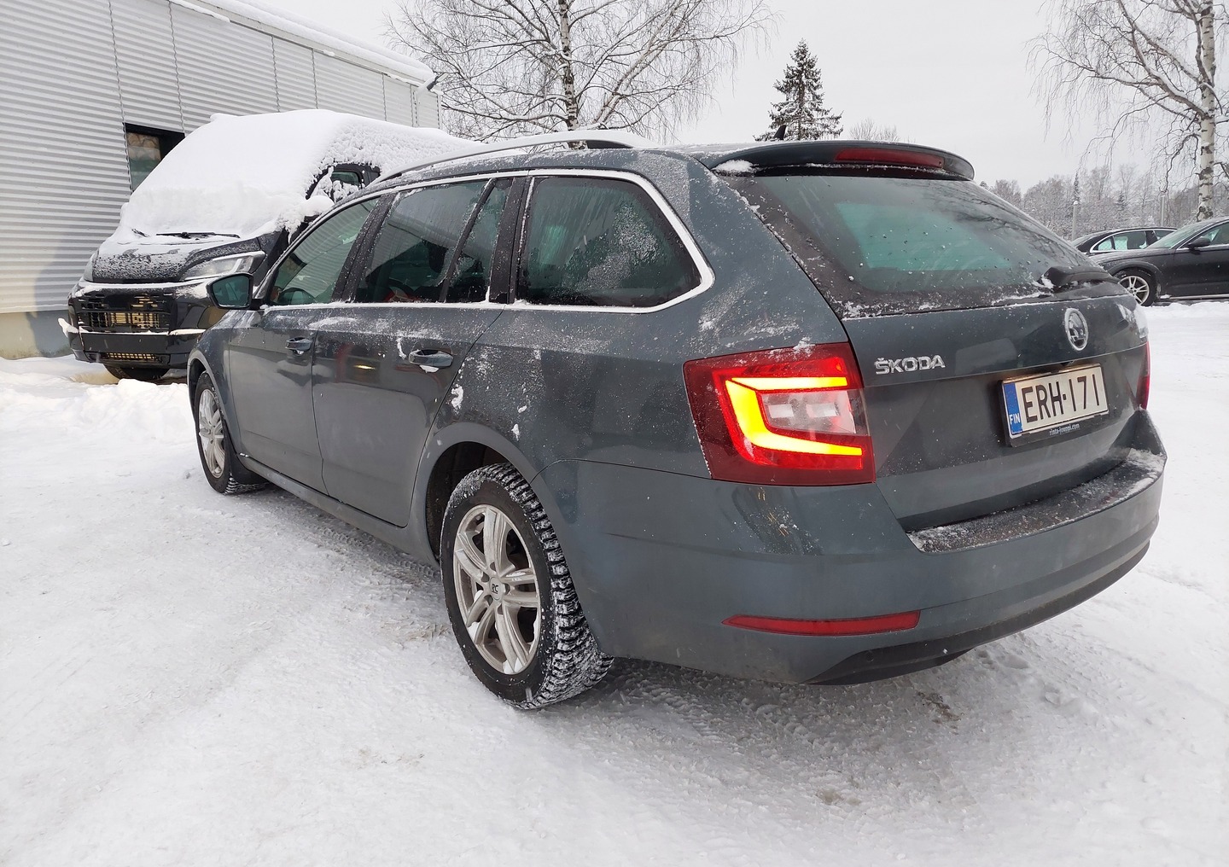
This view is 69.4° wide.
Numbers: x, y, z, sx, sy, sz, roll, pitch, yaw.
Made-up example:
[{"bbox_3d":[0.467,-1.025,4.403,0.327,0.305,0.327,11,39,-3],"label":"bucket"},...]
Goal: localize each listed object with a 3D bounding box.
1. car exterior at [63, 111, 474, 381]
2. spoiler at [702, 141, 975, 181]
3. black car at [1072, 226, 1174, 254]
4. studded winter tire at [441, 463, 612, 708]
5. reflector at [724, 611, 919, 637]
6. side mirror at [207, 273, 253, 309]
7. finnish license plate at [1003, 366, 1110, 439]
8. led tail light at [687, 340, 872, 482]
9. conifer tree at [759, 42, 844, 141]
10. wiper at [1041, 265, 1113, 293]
[{"bbox_3d":[-3.115,-1.970,9.564,2.050,2.450,5.500,4,12,20],"label":"car exterior"},{"bbox_3d":[0.642,-0.698,2.276,1.100,0.090,0.230,-9,14,-37],"label":"spoiler"},{"bbox_3d":[11.421,-3.605,18.752,4.850,1.500,1.870,-1,11,-5],"label":"black car"},{"bbox_3d":[-0.236,0.393,2.385,0.205,0.630,0.630,-9,14,-37],"label":"studded winter tire"},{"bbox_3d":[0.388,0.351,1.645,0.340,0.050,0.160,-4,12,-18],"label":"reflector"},{"bbox_3d":[-1.623,-0.601,3.742,0.200,0.150,0.120,-9,14,-37],"label":"side mirror"},{"bbox_3d":[0.984,-0.077,1.962,0.442,0.118,0.015,-9,1,-37],"label":"finnish license plate"},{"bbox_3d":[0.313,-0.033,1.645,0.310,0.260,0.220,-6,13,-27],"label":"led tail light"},{"bbox_3d":[10.061,-14.494,47.030,5.400,11.950,5.400,0,11,0],"label":"conifer tree"},{"bbox_3d":[1.086,-0.357,2.076,0.370,0.075,0.065,-9,14,-37],"label":"wiper"}]

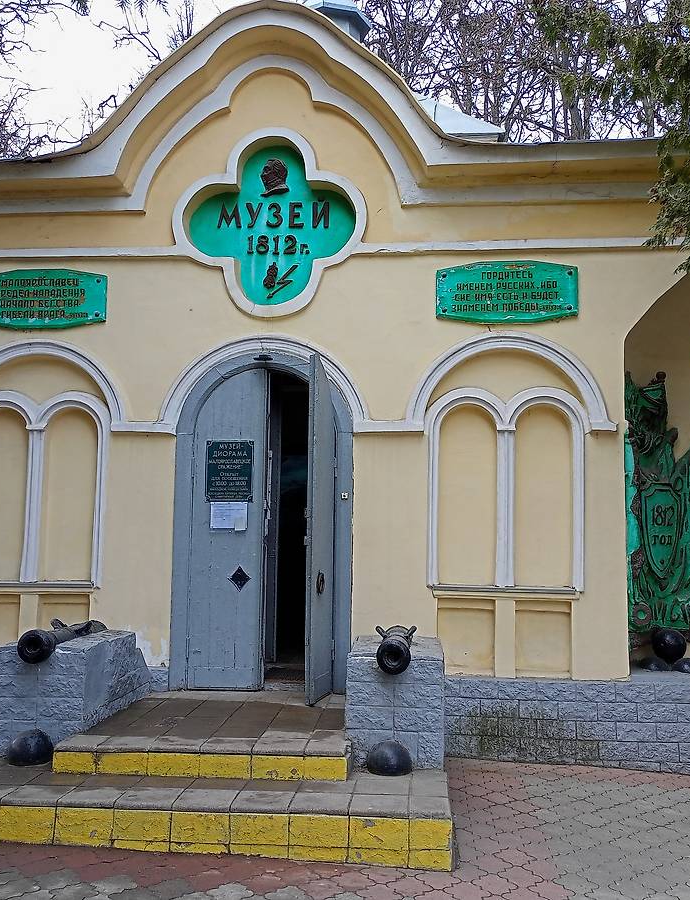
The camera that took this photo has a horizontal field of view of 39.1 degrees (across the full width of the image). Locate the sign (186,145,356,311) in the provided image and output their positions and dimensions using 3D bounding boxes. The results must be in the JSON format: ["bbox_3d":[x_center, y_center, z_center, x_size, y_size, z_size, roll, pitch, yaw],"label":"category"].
[{"bbox_3d":[-0.637,-1.891,8.182,1.440,1.450,0.100,0,-7,5],"label":"sign"}]

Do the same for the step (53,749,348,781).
[{"bbox_3d":[-0.830,1.818,5.702,1.700,0.150,0.300,0,-7,5],"label":"step"}]

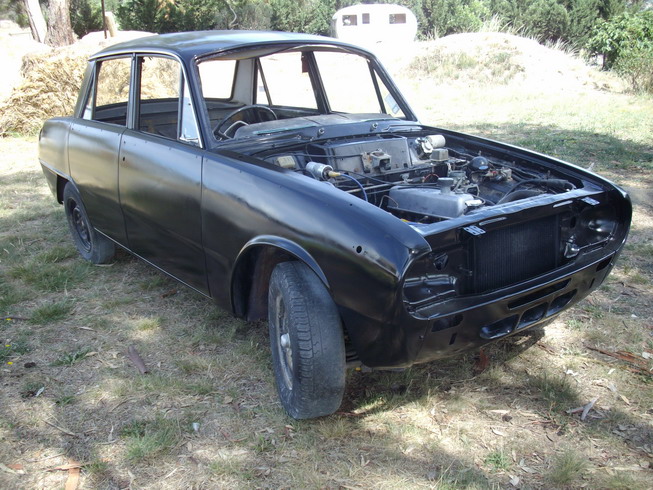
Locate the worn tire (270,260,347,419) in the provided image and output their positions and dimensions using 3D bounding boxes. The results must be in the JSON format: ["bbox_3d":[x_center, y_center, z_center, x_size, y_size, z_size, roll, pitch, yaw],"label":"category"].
[{"bbox_3d":[-0.085,0.355,2.621,0.165,0.585,0.585,-7,18,-17],"label":"worn tire"}]

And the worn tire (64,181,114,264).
[{"bbox_3d":[-1.512,-0.160,4.484,0.165,0.585,0.585,-14,20,-34],"label":"worn tire"}]

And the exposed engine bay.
[{"bbox_3d":[0.342,-0.161,2.906,1.080,0.430,1.050,-14,20,-34],"label":"exposed engine bay"}]

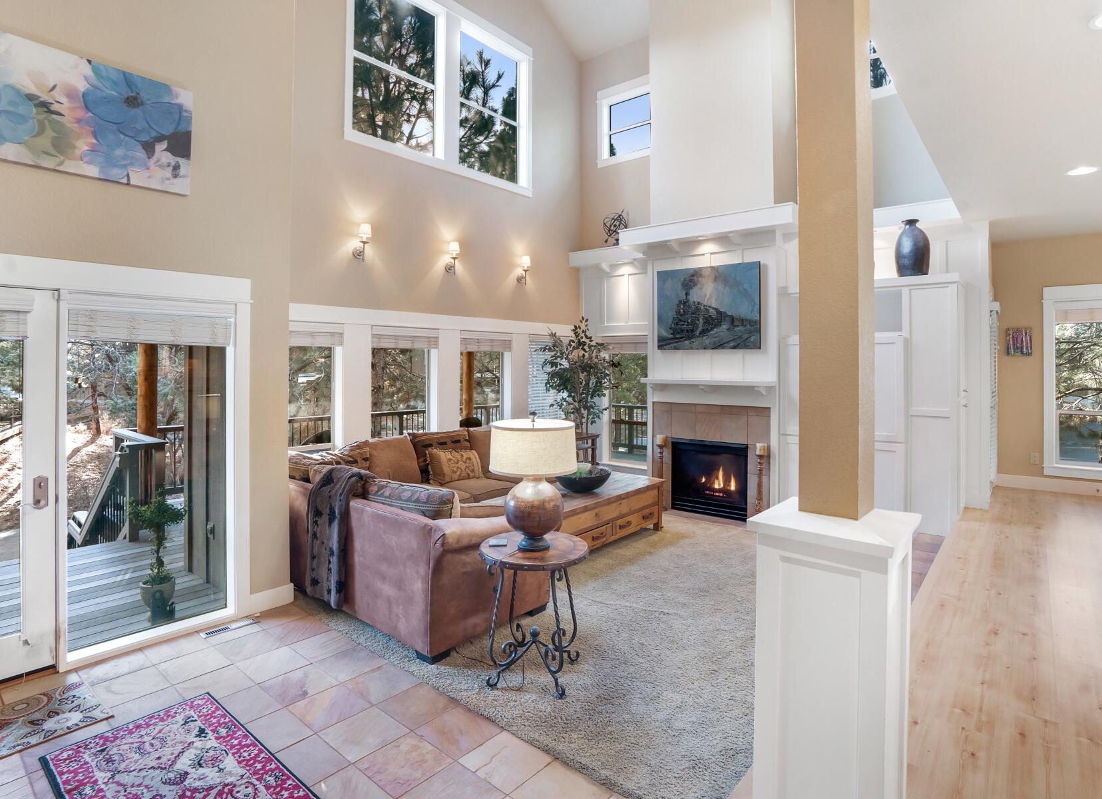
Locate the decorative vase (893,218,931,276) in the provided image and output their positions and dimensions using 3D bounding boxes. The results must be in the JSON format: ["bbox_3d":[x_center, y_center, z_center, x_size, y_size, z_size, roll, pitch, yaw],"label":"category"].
[{"bbox_3d":[3.522,-1.470,5.190,0.290,0.585,0.290,2,2,35],"label":"decorative vase"}]

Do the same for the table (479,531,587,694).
[{"bbox_3d":[-0.087,1.125,2.840,0.580,0.675,0.580,0,2,0],"label":"table"}]

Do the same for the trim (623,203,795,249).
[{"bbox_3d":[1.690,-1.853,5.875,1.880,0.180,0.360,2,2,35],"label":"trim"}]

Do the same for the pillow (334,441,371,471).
[{"bbox_3d":[-1.700,0.545,4.580,0.390,0.370,0.160,-2,-9,-45],"label":"pillow"}]

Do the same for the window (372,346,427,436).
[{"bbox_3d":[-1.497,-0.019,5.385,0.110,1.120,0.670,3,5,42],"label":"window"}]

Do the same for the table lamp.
[{"bbox_3d":[-0.092,0.442,2.840,0.483,0.717,0.483,0,3,0],"label":"table lamp"}]

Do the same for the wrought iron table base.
[{"bbox_3d":[-0.087,1.145,2.840,0.430,0.635,0.430,1,2,13],"label":"wrought iron table base"}]

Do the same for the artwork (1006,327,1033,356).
[{"bbox_3d":[5.635,-0.698,6.404,0.260,0.340,0.040,3,4,37],"label":"artwork"}]

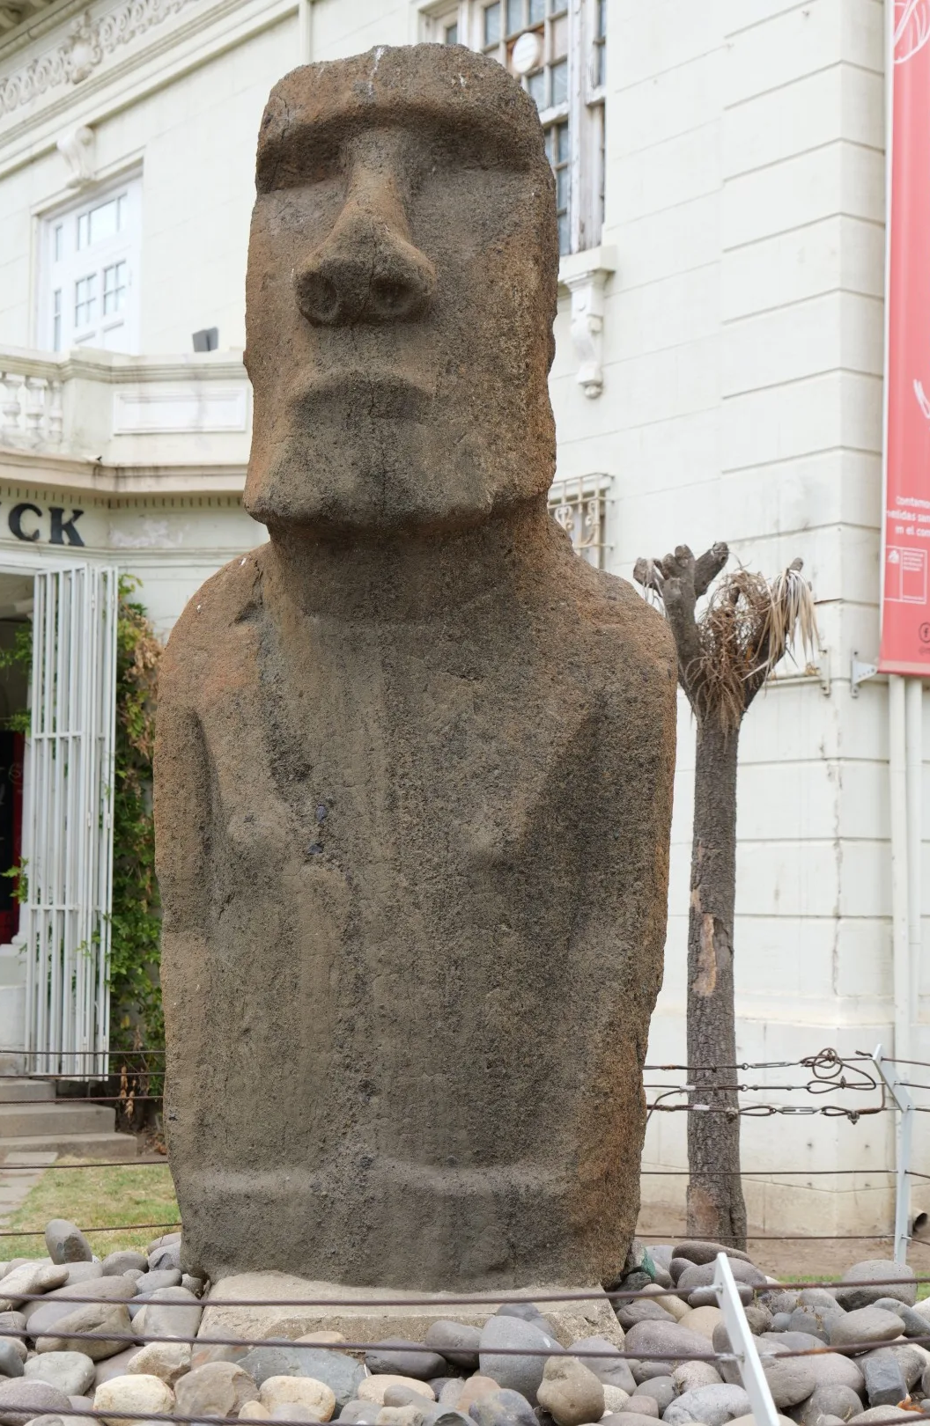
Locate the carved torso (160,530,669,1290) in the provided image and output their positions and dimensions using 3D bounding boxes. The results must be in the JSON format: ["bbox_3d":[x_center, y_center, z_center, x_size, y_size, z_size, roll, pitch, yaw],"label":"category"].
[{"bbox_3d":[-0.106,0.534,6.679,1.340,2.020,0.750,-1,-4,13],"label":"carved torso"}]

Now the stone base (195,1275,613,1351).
[{"bbox_3d":[-0.071,1.602,6.299,1.060,0.200,0.900,0,-4,11],"label":"stone base"}]

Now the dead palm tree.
[{"bbox_3d":[1.023,0.711,9.474,0.740,2.850,0.650,0,-4,0],"label":"dead palm tree"}]

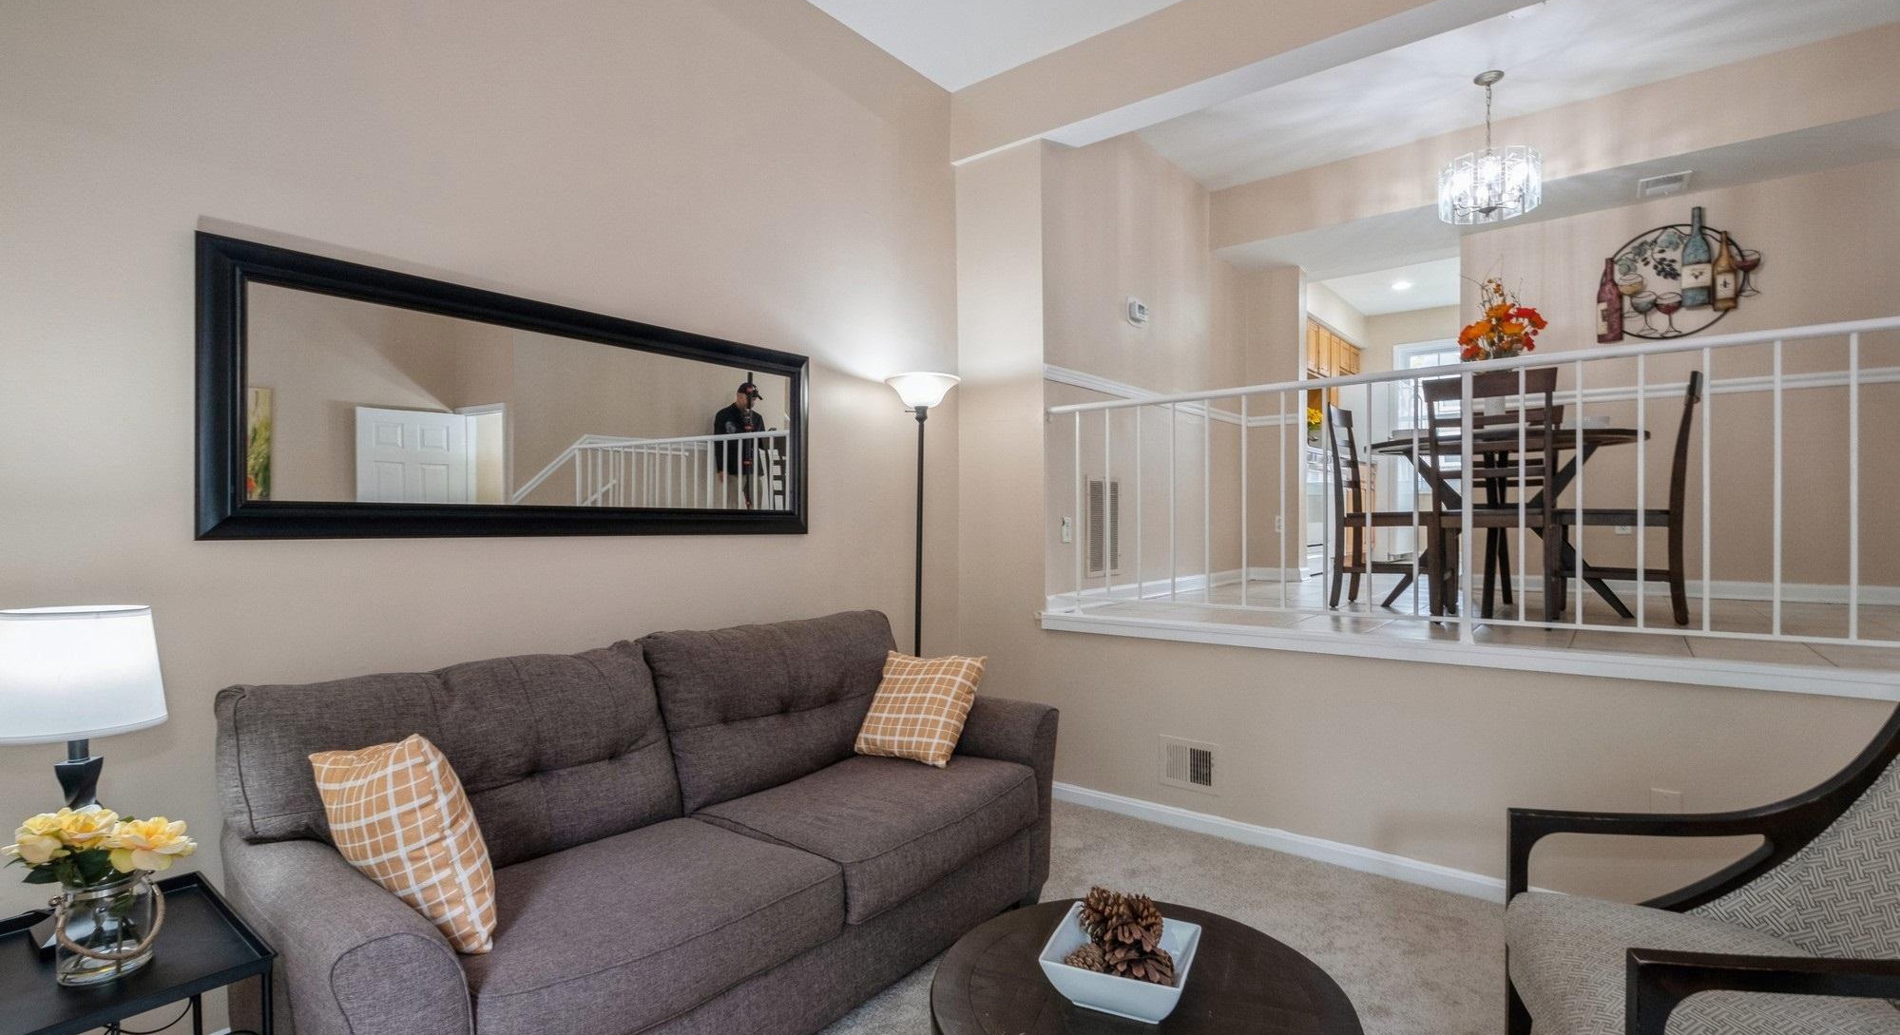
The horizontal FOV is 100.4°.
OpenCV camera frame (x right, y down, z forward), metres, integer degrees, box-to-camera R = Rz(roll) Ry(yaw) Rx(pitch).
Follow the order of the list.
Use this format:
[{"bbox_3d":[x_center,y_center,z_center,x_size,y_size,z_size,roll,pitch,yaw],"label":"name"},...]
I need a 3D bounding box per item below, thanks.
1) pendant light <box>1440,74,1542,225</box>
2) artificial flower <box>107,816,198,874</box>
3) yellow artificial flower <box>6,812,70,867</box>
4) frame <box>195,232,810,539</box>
[{"bbox_3d":[2.467,-1.699,3.620,0.390,0.620,0.390,0,-1,40],"label":"pendant light"},{"bbox_3d":[-1.367,0.561,1.356,0.110,0.070,0.115,0,0,45],"label":"artificial flower"},{"bbox_3d":[-1.475,0.519,1.280,0.075,0.070,0.075,0,-1,-34],"label":"yellow artificial flower"},{"bbox_3d":[-1.108,-0.281,2.388,0.040,0.674,1.706,0,-1,40],"label":"frame"}]

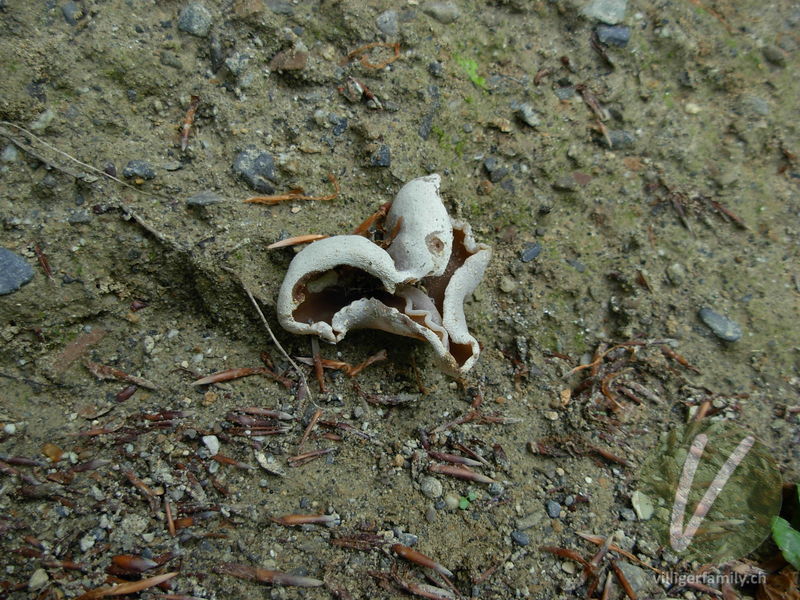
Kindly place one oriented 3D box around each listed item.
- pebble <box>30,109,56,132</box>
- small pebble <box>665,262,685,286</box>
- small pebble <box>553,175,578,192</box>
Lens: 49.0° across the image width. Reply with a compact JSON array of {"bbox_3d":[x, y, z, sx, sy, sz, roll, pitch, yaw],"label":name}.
[{"bbox_3d":[-0.129,-0.065,0.316,0.008,0.007,0.009,0,37,0],"label":"pebble"},{"bbox_3d":[0.094,-0.009,0.299,0.006,0.005,0.007,-15,61,-9],"label":"small pebble"},{"bbox_3d":[0.060,-0.042,0.319,0.009,0.005,0.007,0,37,0],"label":"small pebble"}]

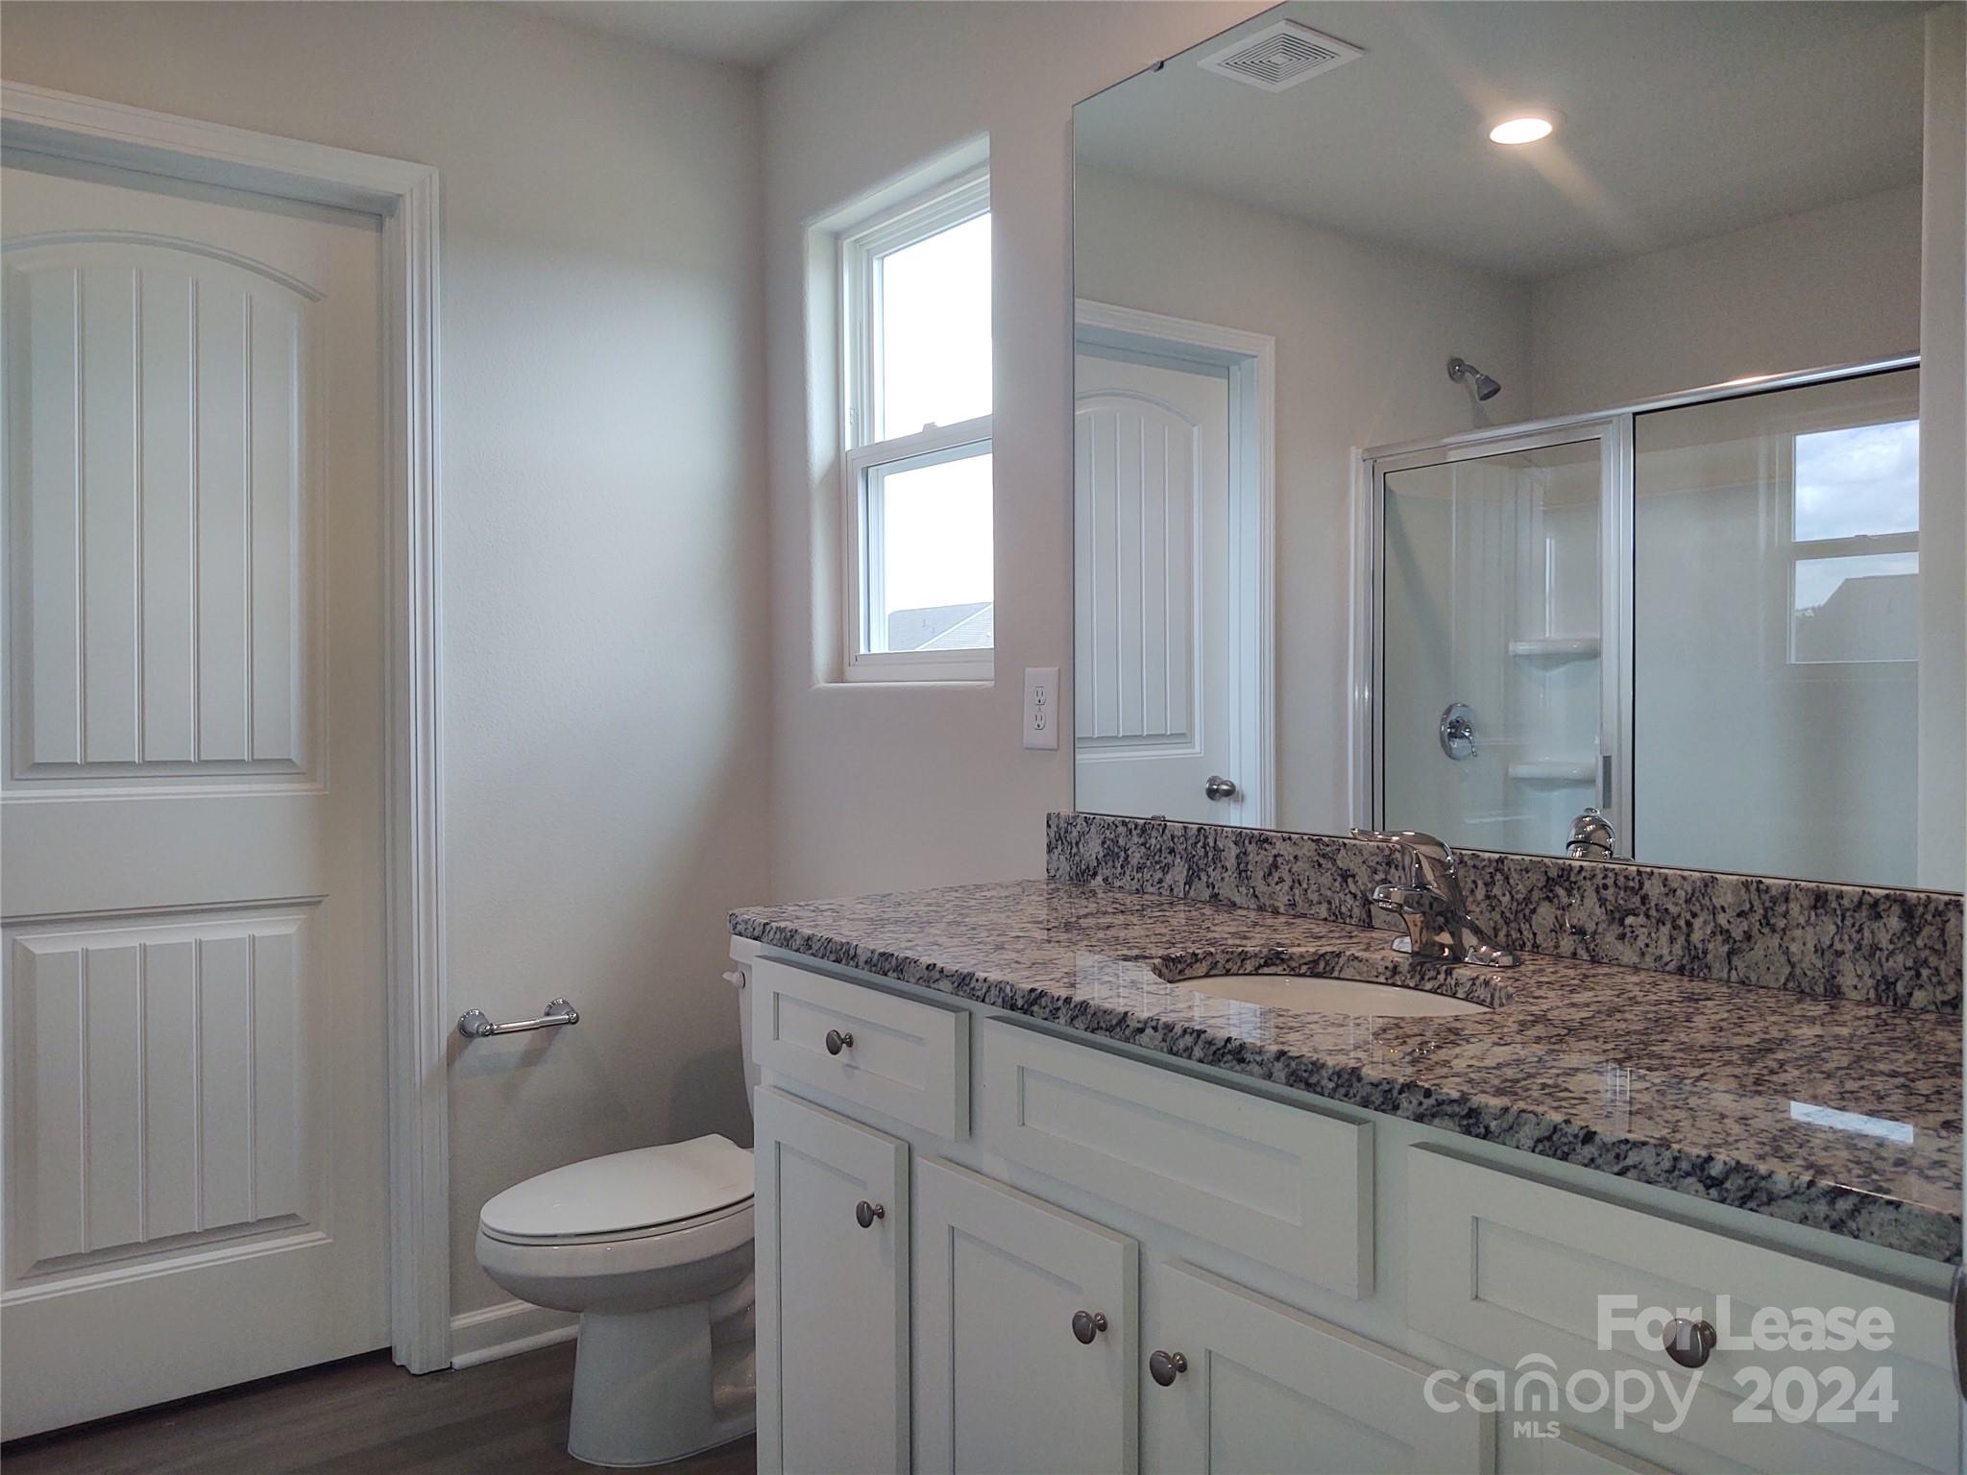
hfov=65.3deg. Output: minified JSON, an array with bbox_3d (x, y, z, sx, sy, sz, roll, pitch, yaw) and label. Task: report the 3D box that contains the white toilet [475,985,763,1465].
[{"bbox_3d":[-0.465,0.745,2.507,0.740,0.750,0.440,-1,2,-36],"label":"white toilet"}]

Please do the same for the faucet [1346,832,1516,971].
[{"bbox_3d":[0.459,0.165,1.614,0.158,0.140,0.160,-1,2,-36],"label":"faucet"}]

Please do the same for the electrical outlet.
[{"bbox_3d":[0.090,-0.044,2.375,0.008,0.125,0.084,-1,2,-36],"label":"electrical outlet"}]

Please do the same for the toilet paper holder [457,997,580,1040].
[{"bbox_3d":[-0.831,0.514,2.776,0.212,0.052,0.083,-1,2,-36],"label":"toilet paper holder"}]

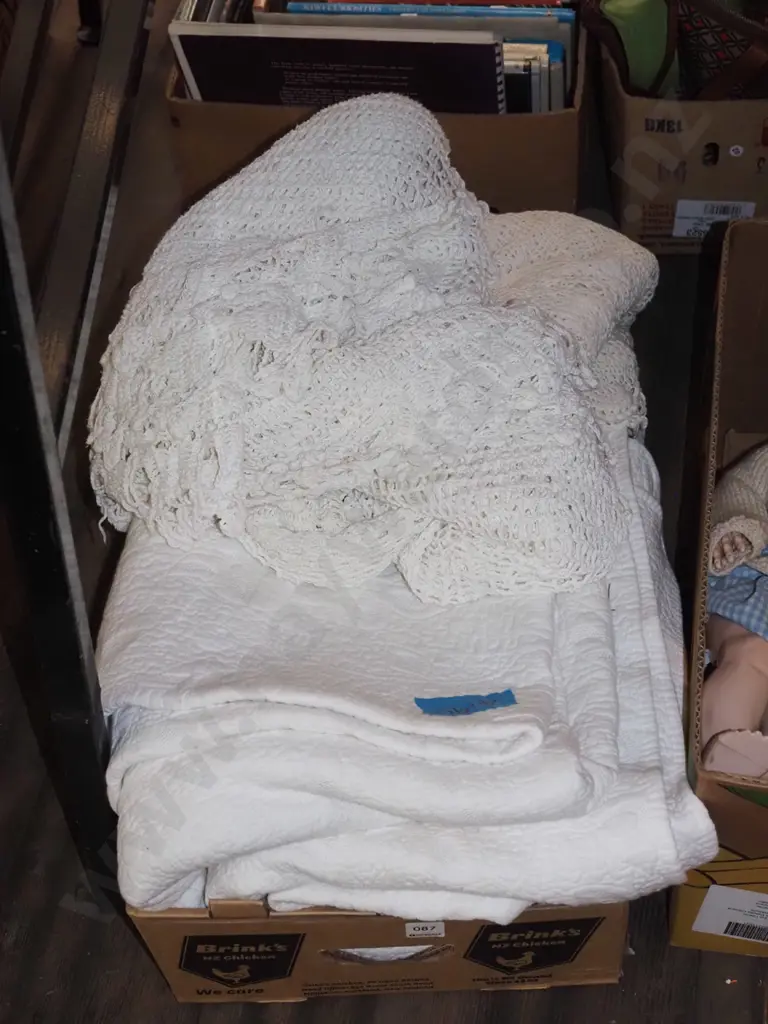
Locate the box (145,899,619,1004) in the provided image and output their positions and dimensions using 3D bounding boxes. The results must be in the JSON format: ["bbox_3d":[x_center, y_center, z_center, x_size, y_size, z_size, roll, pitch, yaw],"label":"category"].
[{"bbox_3d":[0.003,0.124,1.082,0.299,0.122,0.420,-3,48,3],"label":"box"}]

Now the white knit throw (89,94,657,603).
[{"bbox_3d":[-0.003,-0.098,0.946,0.372,0.200,0.330,-3,48,3],"label":"white knit throw"}]

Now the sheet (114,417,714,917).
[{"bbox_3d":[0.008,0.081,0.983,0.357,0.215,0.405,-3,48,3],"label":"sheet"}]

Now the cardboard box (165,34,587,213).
[{"bbox_3d":[0.022,-0.459,1.600,0.400,0.210,0.360,4,51,9],"label":"cardboard box"}]

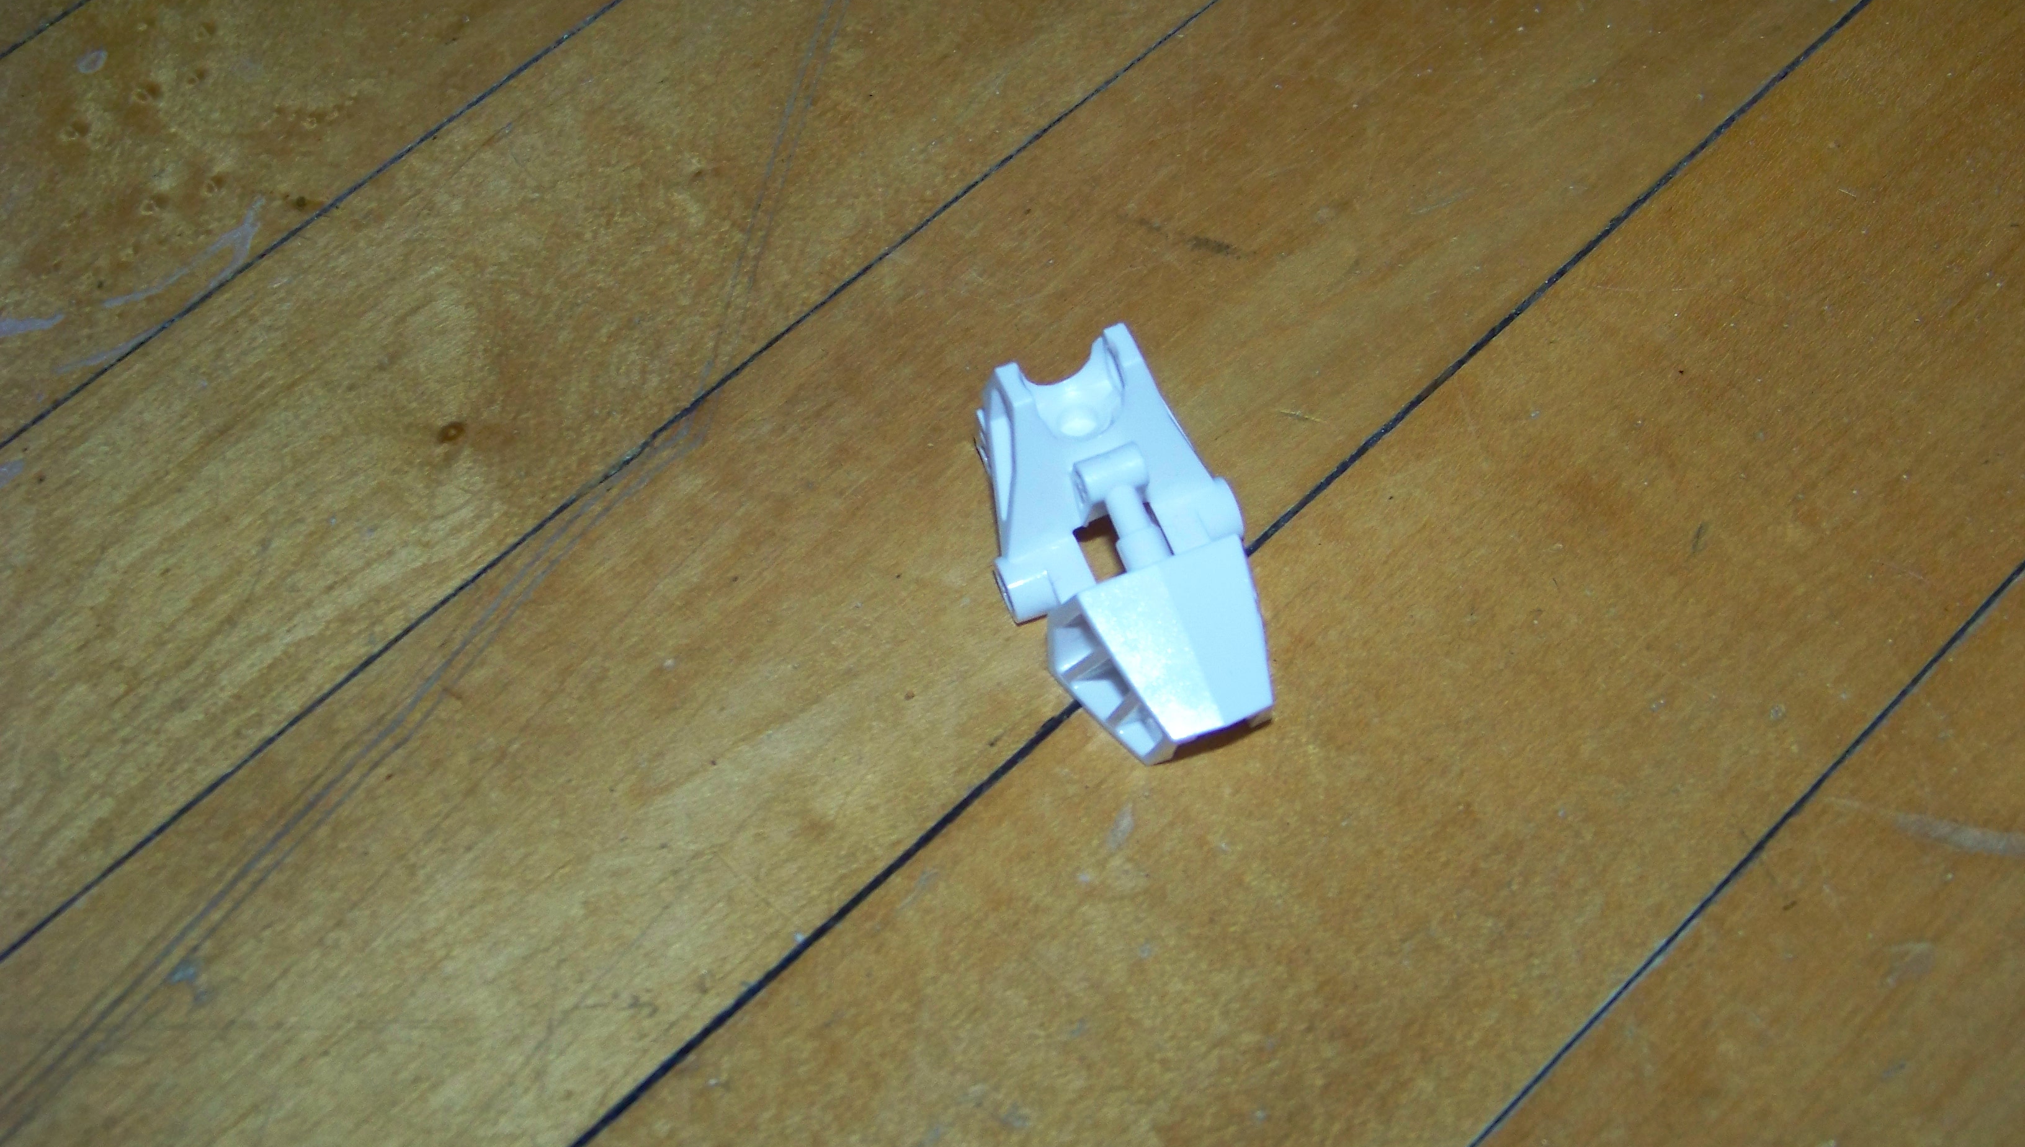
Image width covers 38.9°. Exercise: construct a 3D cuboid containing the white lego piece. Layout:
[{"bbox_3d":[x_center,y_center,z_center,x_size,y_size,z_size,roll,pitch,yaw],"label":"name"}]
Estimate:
[{"bbox_3d":[0.011,-0.005,0.279,0.025,0.023,0.049,-20,54,-7],"label":"white lego piece"}]

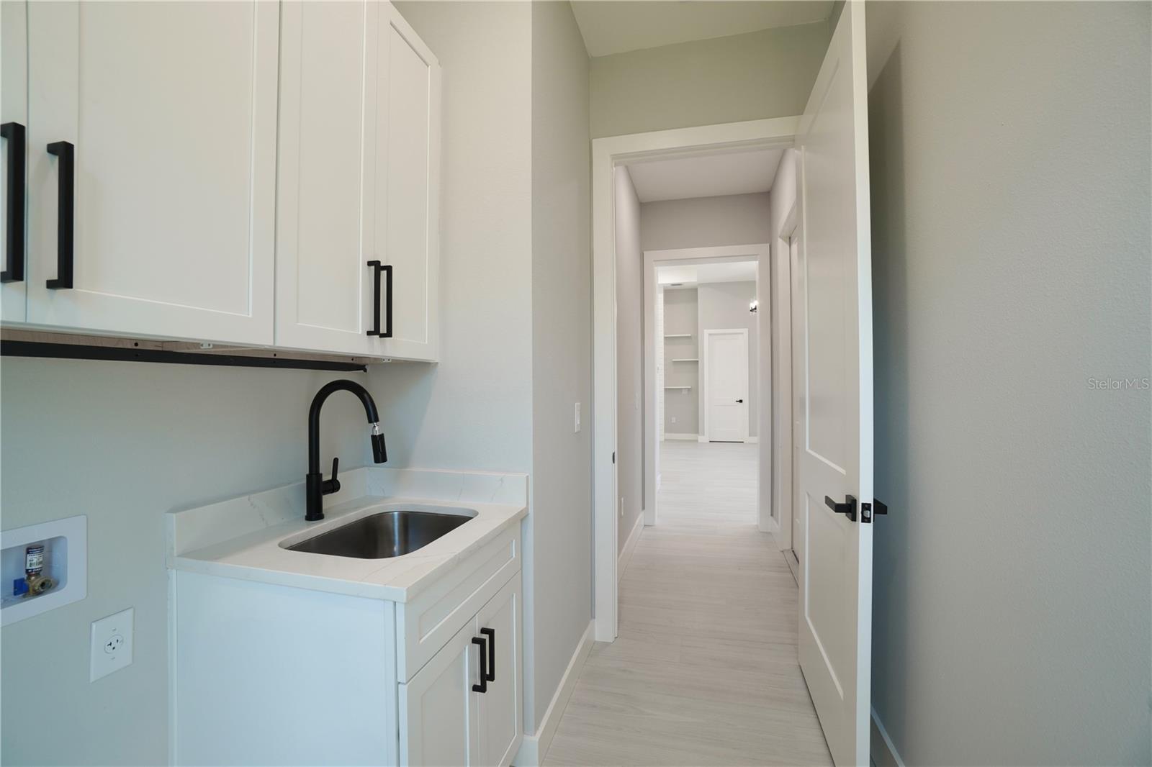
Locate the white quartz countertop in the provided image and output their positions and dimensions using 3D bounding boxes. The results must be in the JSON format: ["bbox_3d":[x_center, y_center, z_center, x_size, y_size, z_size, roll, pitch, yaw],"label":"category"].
[{"bbox_3d":[-0.584,0.386,1.413,0.683,0.136,0.692,0,0,15],"label":"white quartz countertop"}]

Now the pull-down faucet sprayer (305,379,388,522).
[{"bbox_3d":[-0.698,0.208,1.503,0.287,0.434,0.111,0,0,15],"label":"pull-down faucet sprayer"}]

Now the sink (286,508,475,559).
[{"bbox_3d":[-0.539,0.553,1.416,0.420,0.205,0.525,0,0,15],"label":"sink"}]

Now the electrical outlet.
[{"bbox_3d":[-1.033,0.583,1.073,0.010,0.123,0.077,0,0,15],"label":"electrical outlet"}]

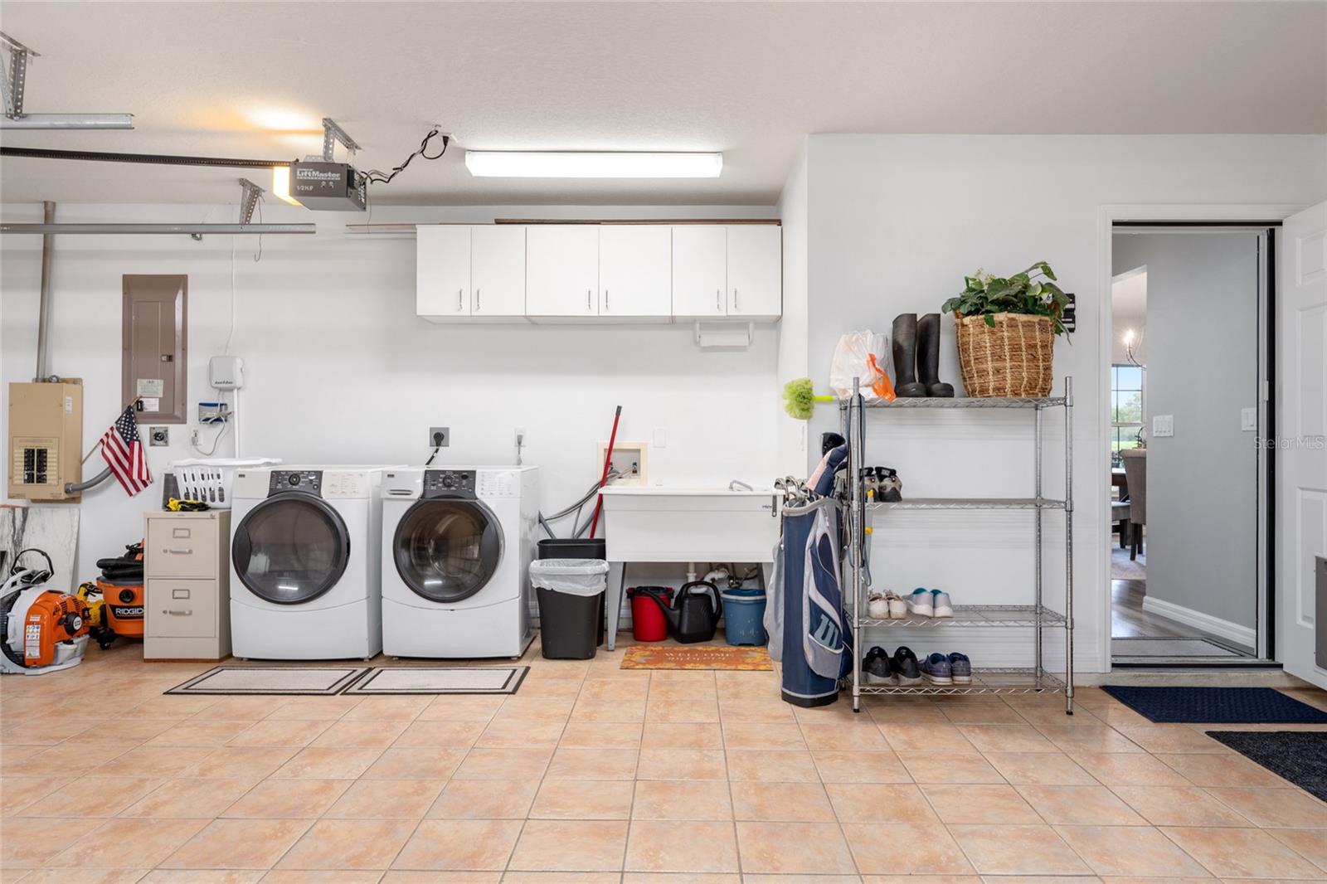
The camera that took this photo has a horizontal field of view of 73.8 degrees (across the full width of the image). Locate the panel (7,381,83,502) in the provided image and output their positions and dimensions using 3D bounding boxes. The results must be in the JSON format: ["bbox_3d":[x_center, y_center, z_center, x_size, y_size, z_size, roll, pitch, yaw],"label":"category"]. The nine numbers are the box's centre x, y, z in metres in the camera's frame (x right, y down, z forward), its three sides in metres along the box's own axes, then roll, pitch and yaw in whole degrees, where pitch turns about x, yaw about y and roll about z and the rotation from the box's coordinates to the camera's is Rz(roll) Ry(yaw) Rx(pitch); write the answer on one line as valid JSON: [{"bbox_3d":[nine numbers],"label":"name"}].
[{"bbox_3d":[-3.566,-0.007,5.113,0.326,0.726,0.160,0,0,1],"label":"panel"}]

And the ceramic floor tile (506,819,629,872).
[{"bbox_3d":[-0.253,1.121,2.448,0.304,0.010,0.304,0,0,1],"label":"ceramic floor tile"}]

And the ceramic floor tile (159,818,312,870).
[{"bbox_3d":[-1.160,1.111,2.449,0.300,0.008,0.300,0,0,1],"label":"ceramic floor tile"}]

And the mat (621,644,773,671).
[{"bbox_3d":[0.170,1.100,4.508,0.750,0.010,0.460,0,0,1],"label":"mat"}]

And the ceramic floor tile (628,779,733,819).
[{"bbox_3d":[0.059,1.111,2.732,0.300,0.010,0.300,0,0,1],"label":"ceramic floor tile"}]

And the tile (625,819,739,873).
[{"bbox_3d":[0.052,1.111,2.424,0.300,0.008,0.300,0,0,1],"label":"tile"}]

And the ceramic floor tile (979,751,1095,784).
[{"bbox_3d":[1.276,1.112,3.004,0.299,0.010,0.299,0,0,1],"label":"ceramic floor tile"}]

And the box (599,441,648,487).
[{"bbox_3d":[-0.241,0.132,5.264,0.292,0.257,0.080,0,0,0],"label":"box"}]

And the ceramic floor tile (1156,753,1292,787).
[{"bbox_3d":[1.882,1.112,2.992,0.300,0.008,0.300,0,0,1],"label":"ceramic floor tile"}]

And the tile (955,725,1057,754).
[{"bbox_3d":[1.298,1.124,3.340,0.302,0.010,0.302,0,0,1],"label":"tile"}]

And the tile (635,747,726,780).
[{"bbox_3d":[0.064,1.112,3.030,0.300,0.008,0.300,0,0,1],"label":"tile"}]

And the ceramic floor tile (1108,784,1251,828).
[{"bbox_3d":[1.588,1.122,2.719,0.304,0.010,0.304,0,0,1],"label":"ceramic floor tile"}]

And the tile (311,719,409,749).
[{"bbox_3d":[-1.154,1.122,3.383,0.304,0.010,0.304,0,0,1],"label":"tile"}]

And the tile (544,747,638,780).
[{"bbox_3d":[-0.242,1.121,3.060,0.304,0.010,0.304,0,0,1],"label":"tile"}]

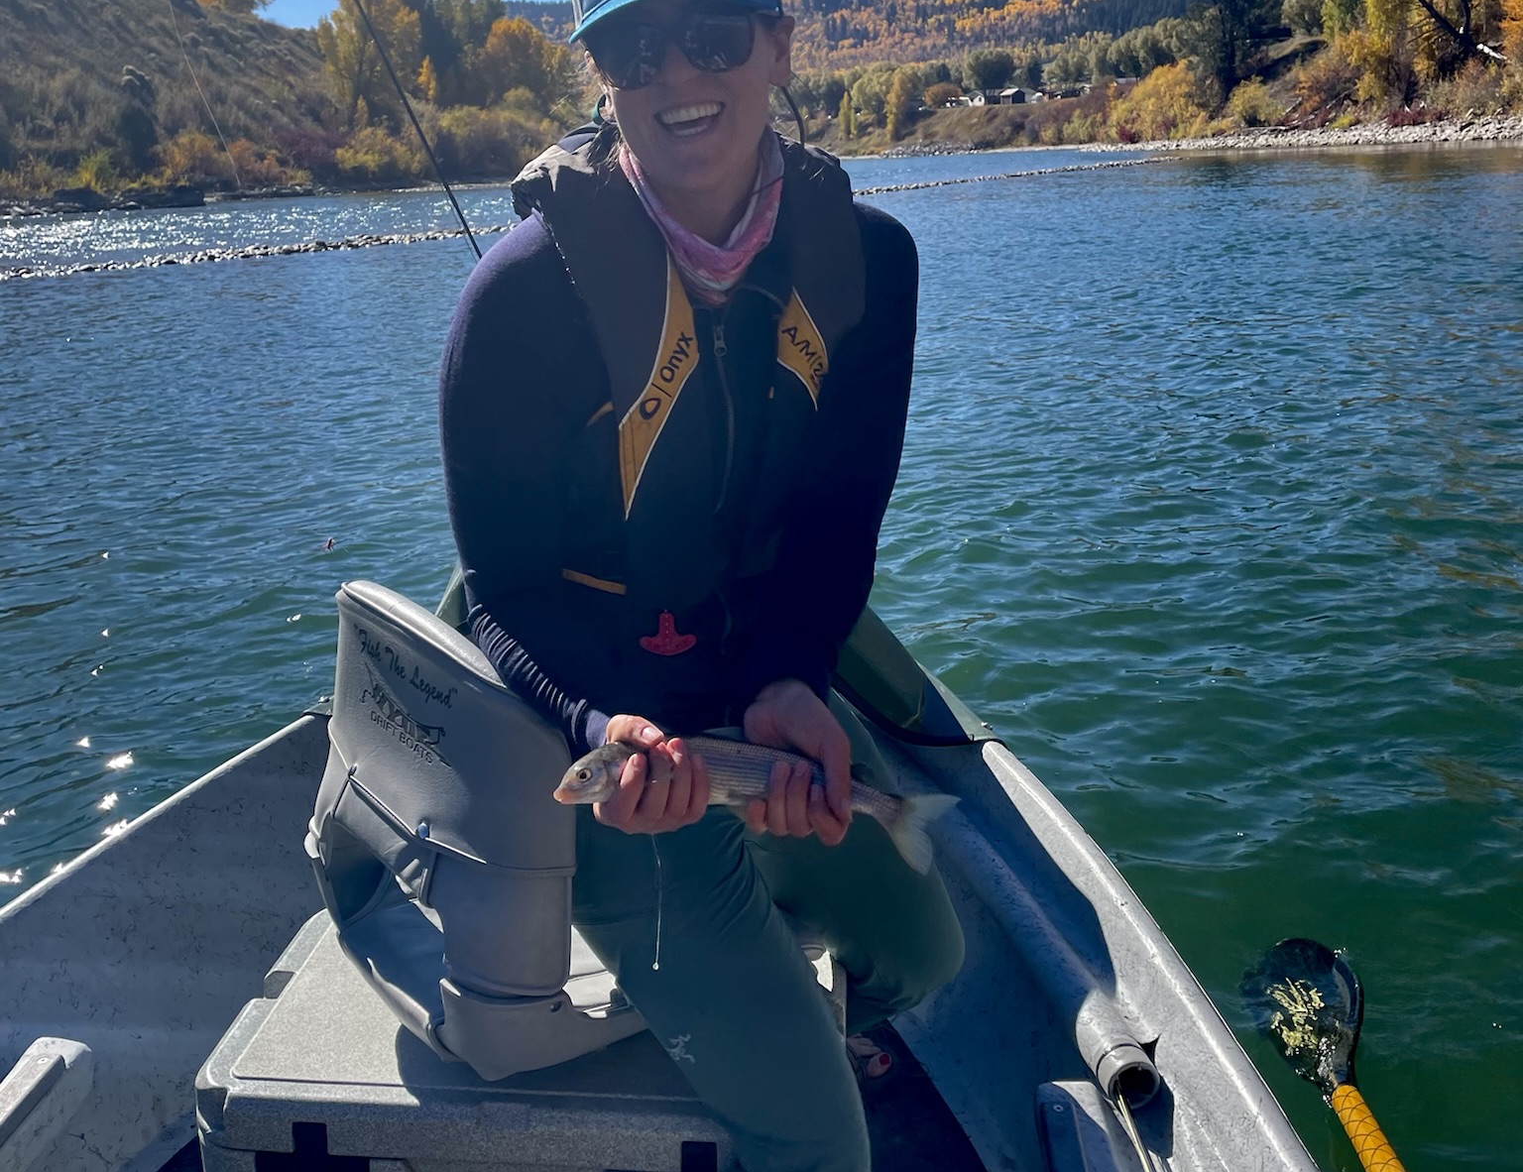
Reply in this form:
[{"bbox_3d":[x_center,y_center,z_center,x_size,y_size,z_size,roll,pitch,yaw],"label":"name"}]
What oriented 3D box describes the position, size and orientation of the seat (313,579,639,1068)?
[{"bbox_3d":[-0.194,0.198,1.637,0.440,0.370,0.450,-11,19,-33],"label":"seat"}]

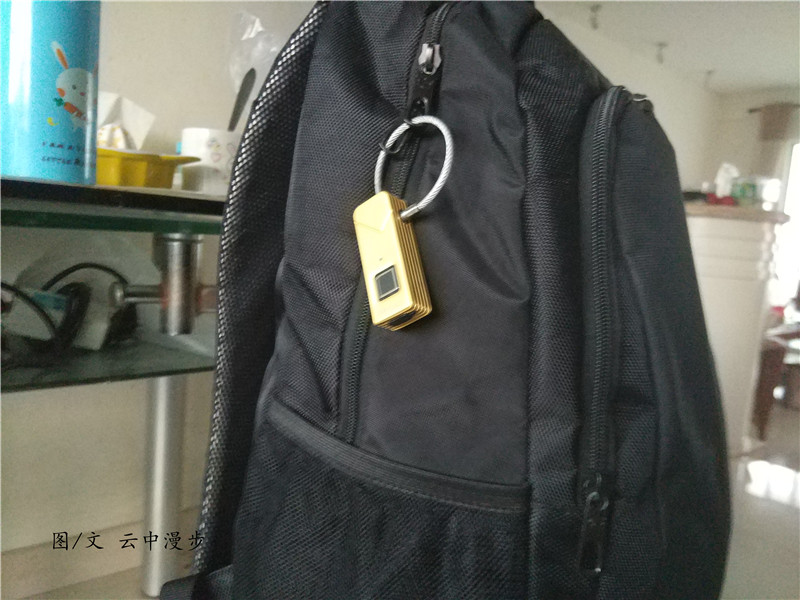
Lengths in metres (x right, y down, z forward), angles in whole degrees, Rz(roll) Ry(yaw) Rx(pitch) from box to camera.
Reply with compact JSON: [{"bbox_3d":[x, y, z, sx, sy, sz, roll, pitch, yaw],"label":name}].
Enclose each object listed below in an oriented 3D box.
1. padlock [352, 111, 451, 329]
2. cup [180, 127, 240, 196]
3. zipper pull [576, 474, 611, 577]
[{"bbox_3d":[0.007,-0.048,0.300,0.058,0.120,0.031,-27,-29,28],"label":"padlock"},{"bbox_3d":[-0.193,-0.142,0.570,0.081,0.084,0.081,2,5,-17],"label":"cup"},{"bbox_3d":[0.100,0.116,0.275,0.013,0.053,0.009,4,5,3],"label":"zipper pull"}]

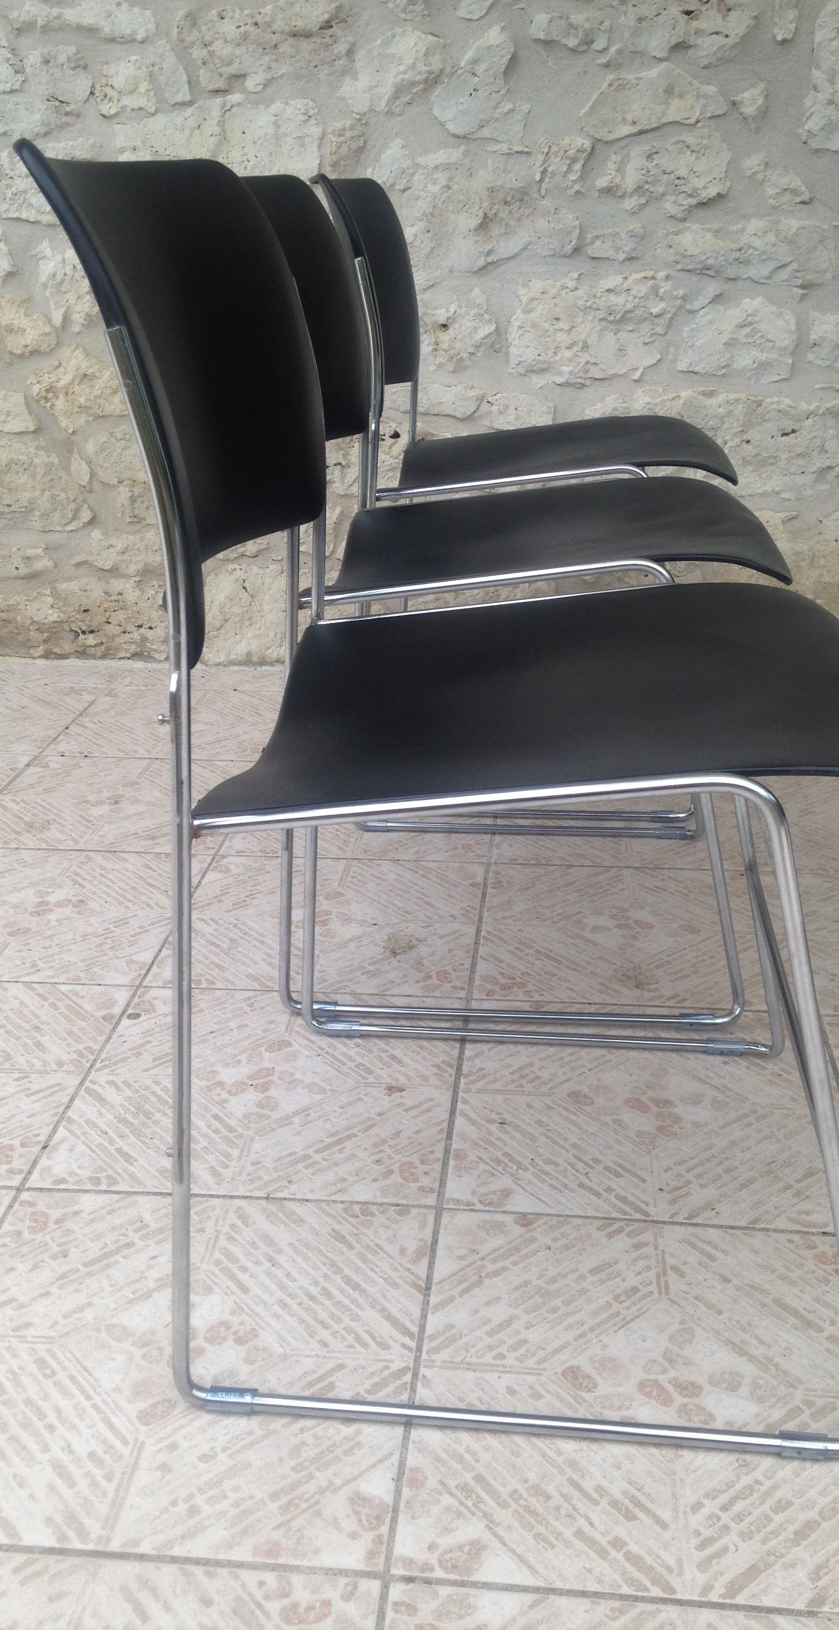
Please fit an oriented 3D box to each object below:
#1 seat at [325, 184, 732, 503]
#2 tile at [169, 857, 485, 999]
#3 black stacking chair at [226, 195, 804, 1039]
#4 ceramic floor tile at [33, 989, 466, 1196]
[{"bbox_3d":[0.125,-0.622,1.988,0.530,0.357,0.480,2,21,6],"label":"seat"},{"bbox_3d":[-0.098,0.119,1.688,0.329,0.010,0.338,2,21,6],"label":"tile"},{"bbox_3d":[0.066,-0.243,1.562,0.540,0.752,0.500,2,21,6],"label":"black stacking chair"},{"bbox_3d":[-0.133,0.243,1.371,0.329,0.010,0.338,2,21,6],"label":"ceramic floor tile"}]

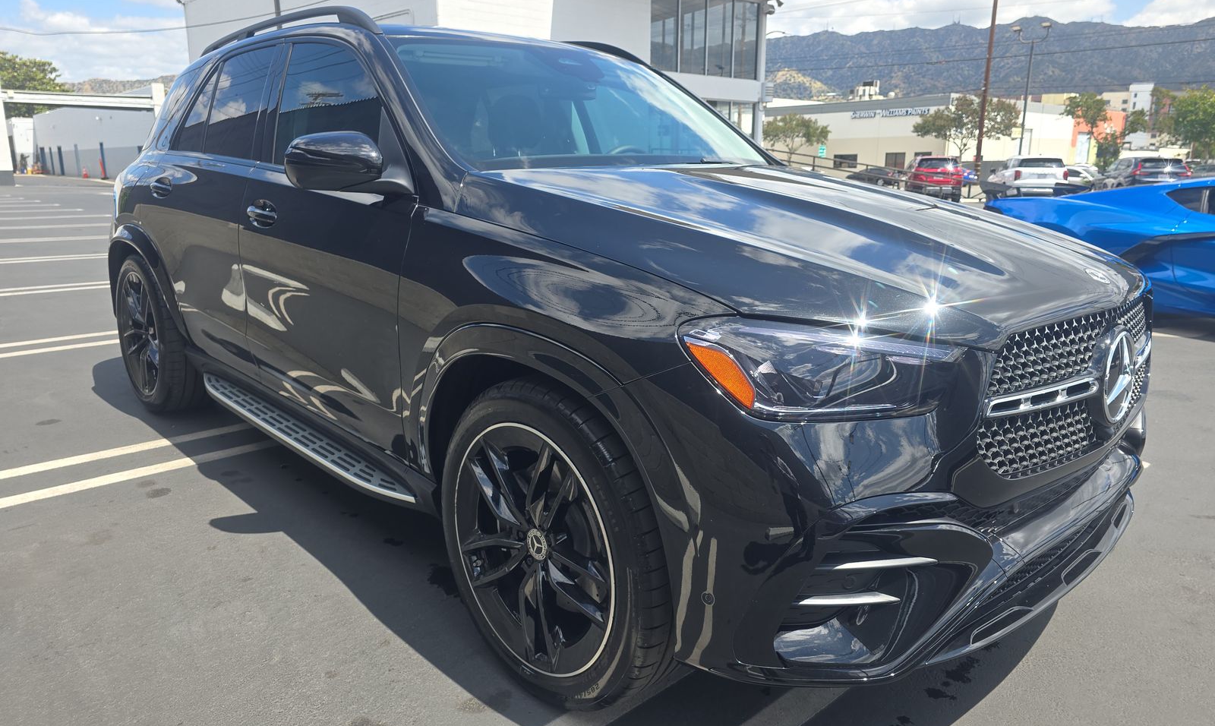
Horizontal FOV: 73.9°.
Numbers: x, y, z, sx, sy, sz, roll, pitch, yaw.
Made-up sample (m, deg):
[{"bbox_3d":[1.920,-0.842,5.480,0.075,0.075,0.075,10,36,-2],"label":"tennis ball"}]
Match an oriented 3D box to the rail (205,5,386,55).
[{"bbox_3d":[-1.387,-1.357,3.346,0.080,0.150,1.880,-12,19,-42],"label":"rail"}]

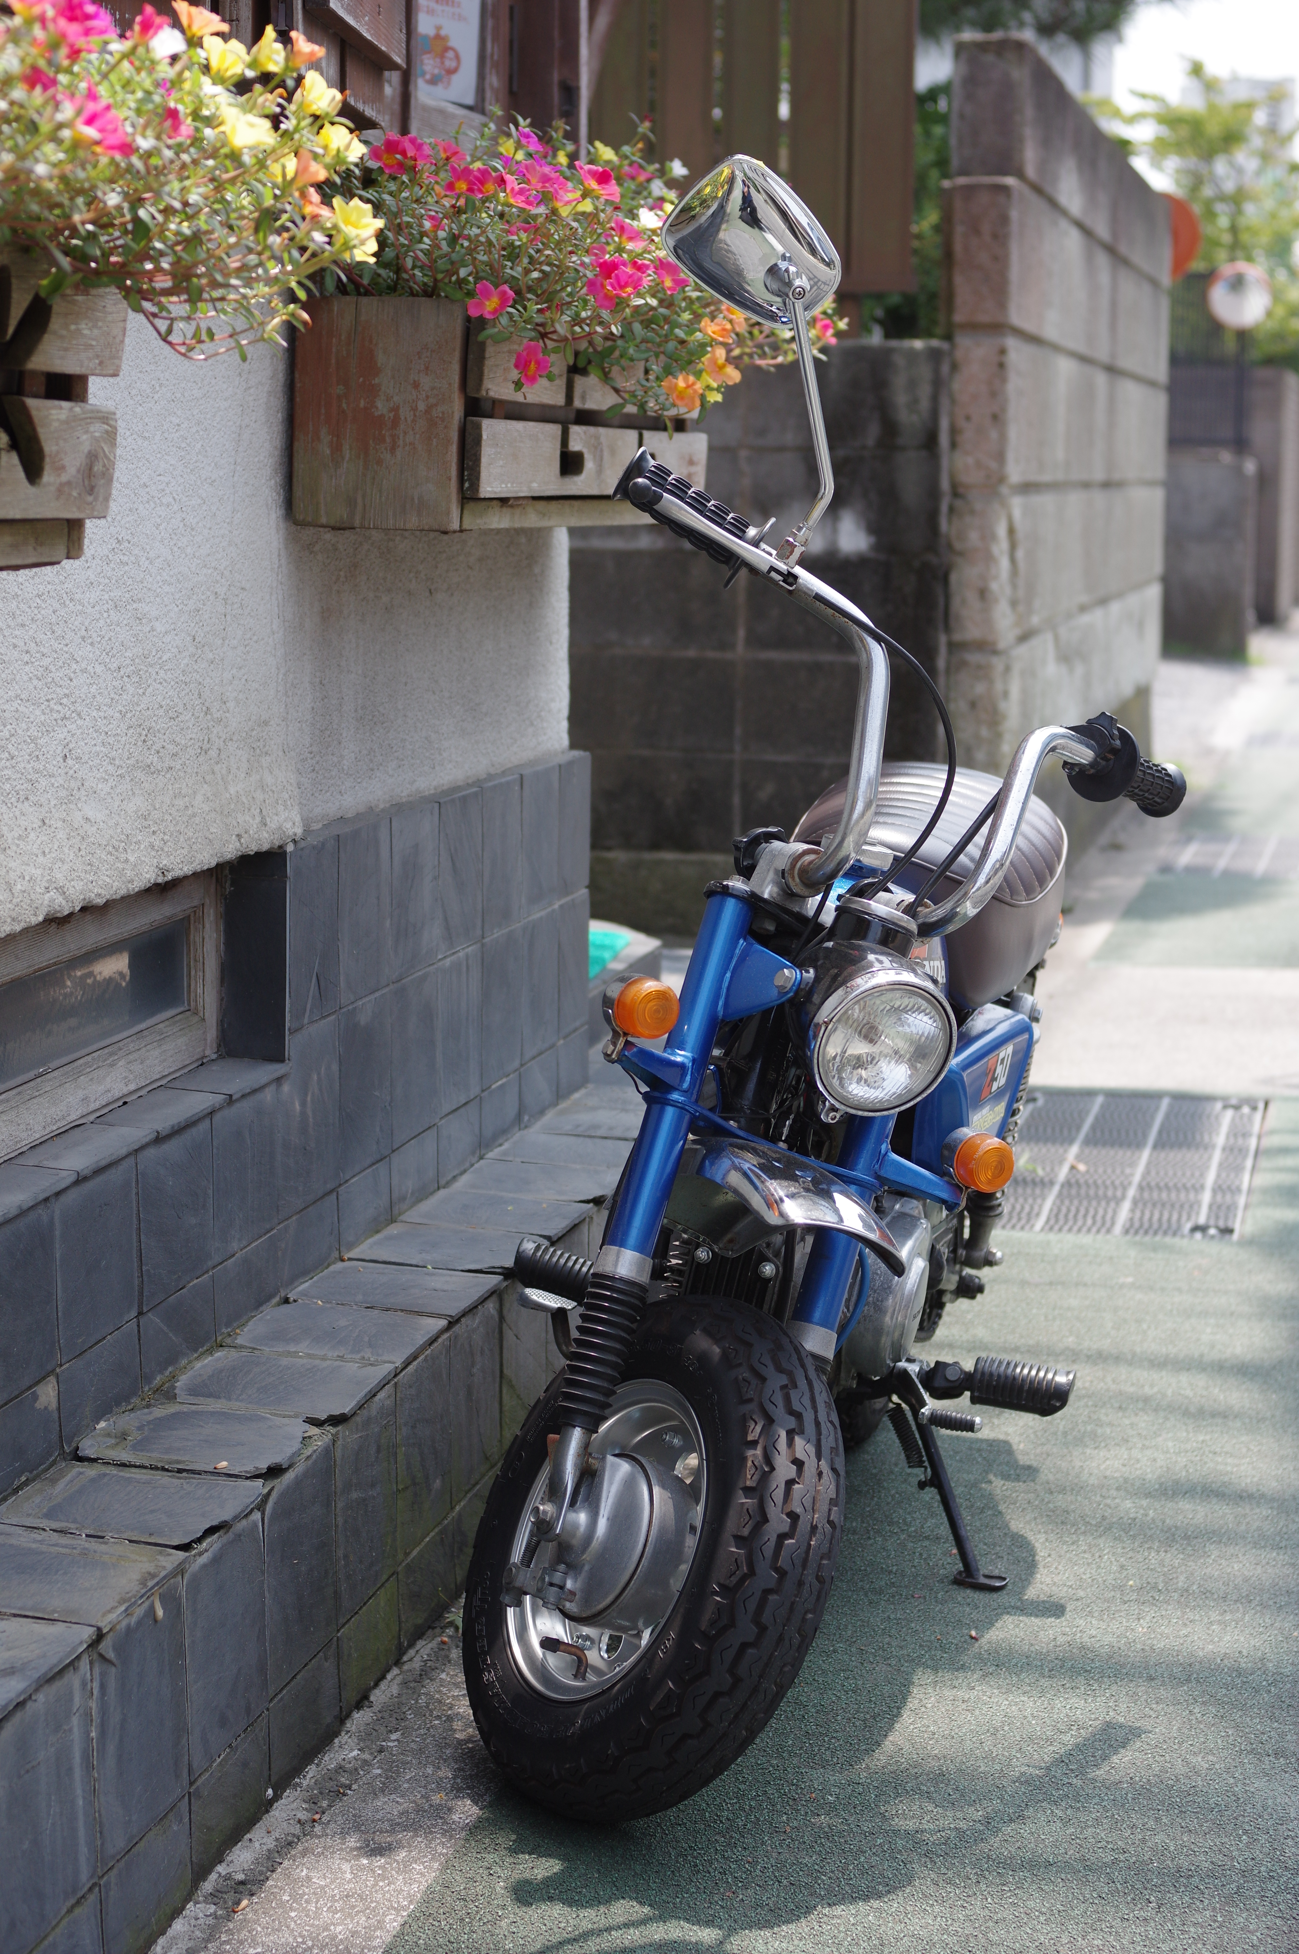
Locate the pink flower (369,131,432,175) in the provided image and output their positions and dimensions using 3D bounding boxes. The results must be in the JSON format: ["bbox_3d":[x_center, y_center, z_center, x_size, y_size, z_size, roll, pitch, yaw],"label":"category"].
[{"bbox_3d":[-0.216,-0.714,2.819,0.052,0.038,0.033,-1,-9,-10],"label":"pink flower"}]

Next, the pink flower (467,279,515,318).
[{"bbox_3d":[-0.128,-0.542,2.600,0.038,0.030,0.025,-1,9,-9],"label":"pink flower"}]

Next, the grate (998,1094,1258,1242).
[{"bbox_3d":[0.656,0.271,4.666,0.405,0.030,0.990,2,9,13],"label":"grate"}]

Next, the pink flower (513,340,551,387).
[{"bbox_3d":[-0.101,-0.531,2.812,0.033,0.040,0.022,-1,6,-10],"label":"pink flower"}]

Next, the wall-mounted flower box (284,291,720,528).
[{"bbox_3d":[-0.123,-0.543,3.212,0.167,0.195,0.901,2,9,13],"label":"wall-mounted flower box"}]

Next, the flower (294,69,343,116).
[{"bbox_3d":[-0.216,-0.577,2.120,0.032,0.030,0.031,-3,9,-18],"label":"flower"}]

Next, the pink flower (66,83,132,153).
[{"bbox_3d":[-0.310,-0.483,1.832,0.027,0.042,0.041,-29,1,15],"label":"pink flower"}]

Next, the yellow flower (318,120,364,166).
[{"bbox_3d":[-0.203,-0.549,2.140,0.030,0.030,0.031,-7,11,-37],"label":"yellow flower"}]

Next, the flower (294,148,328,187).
[{"bbox_3d":[-0.224,-0.535,2.153,0.021,0.026,0.027,-31,4,9],"label":"flower"}]

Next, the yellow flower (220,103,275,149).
[{"bbox_3d":[-0.251,-0.531,2.030,0.034,0.029,0.034,-7,11,-37],"label":"yellow flower"}]

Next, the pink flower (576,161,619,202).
[{"bbox_3d":[-0.049,-0.748,3.059,0.039,0.038,0.026,-6,-27,-37],"label":"pink flower"}]

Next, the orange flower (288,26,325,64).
[{"bbox_3d":[-0.223,-0.604,2.110,0.027,0.025,0.024,9,12,44],"label":"orange flower"}]

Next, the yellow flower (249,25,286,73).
[{"bbox_3d":[-0.251,-0.610,2.136,0.023,0.031,0.031,-21,6,9],"label":"yellow flower"}]

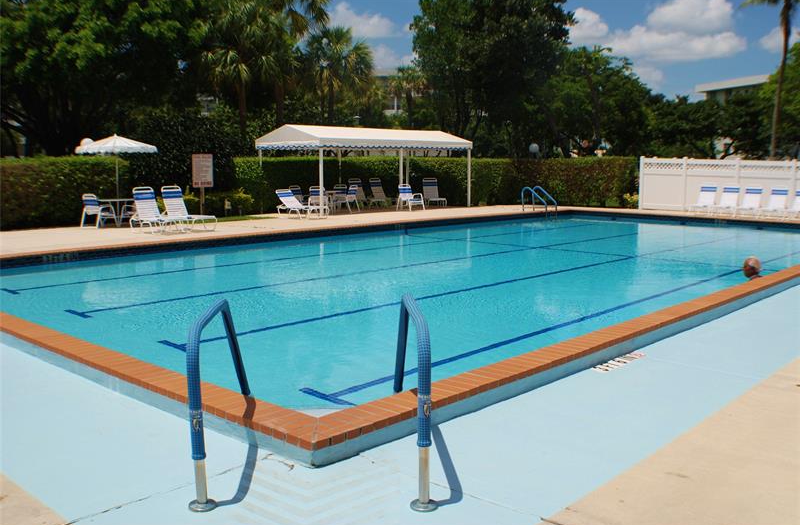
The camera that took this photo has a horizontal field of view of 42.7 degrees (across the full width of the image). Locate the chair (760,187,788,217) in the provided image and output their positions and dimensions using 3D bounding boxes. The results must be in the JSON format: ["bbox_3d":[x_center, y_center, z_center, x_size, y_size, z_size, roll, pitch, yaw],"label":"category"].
[{"bbox_3d":[11.128,-1.796,30.400,0.640,0.930,1.400,4,7,33],"label":"chair"}]

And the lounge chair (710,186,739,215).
[{"bbox_3d":[9.990,-1.909,31.400,0.640,0.930,1.400,4,7,33],"label":"lounge chair"}]

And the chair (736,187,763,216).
[{"bbox_3d":[10.541,-1.848,30.900,0.640,0.930,1.400,4,7,33],"label":"chair"}]

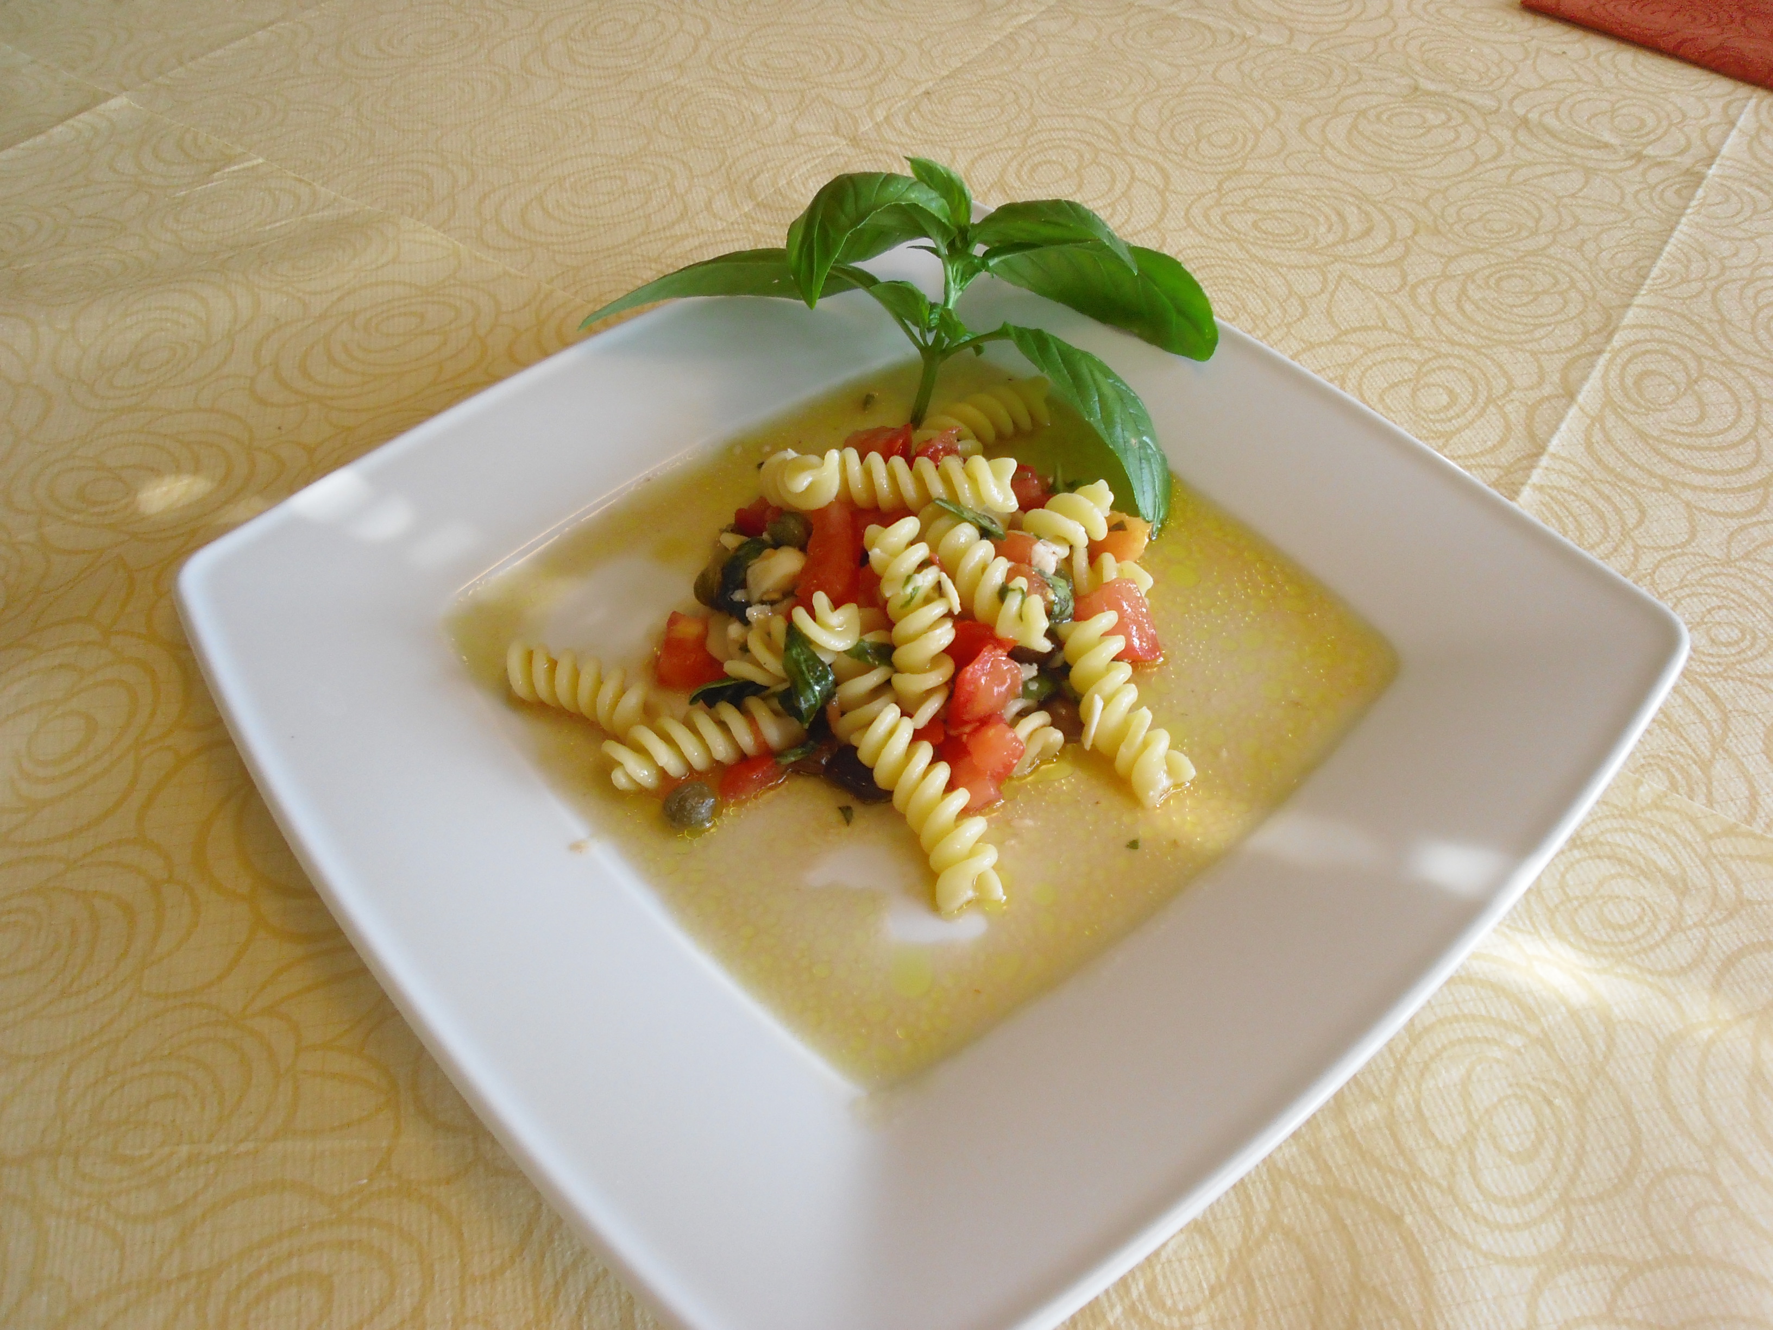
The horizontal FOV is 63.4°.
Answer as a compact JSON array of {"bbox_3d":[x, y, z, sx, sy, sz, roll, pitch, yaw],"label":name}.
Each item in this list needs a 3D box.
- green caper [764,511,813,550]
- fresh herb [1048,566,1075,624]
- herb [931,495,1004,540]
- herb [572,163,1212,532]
[{"bbox_3d":[-0.021,-0.029,0.312,0.010,0.009,0.010,0,49,0],"label":"green caper"},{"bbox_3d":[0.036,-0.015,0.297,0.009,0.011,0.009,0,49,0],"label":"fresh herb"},{"bbox_3d":[0.017,-0.030,0.296,0.017,0.005,0.006,28,54,22],"label":"herb"},{"bbox_3d":[0.003,-0.077,0.332,0.150,0.062,0.085,0,49,0],"label":"herb"}]

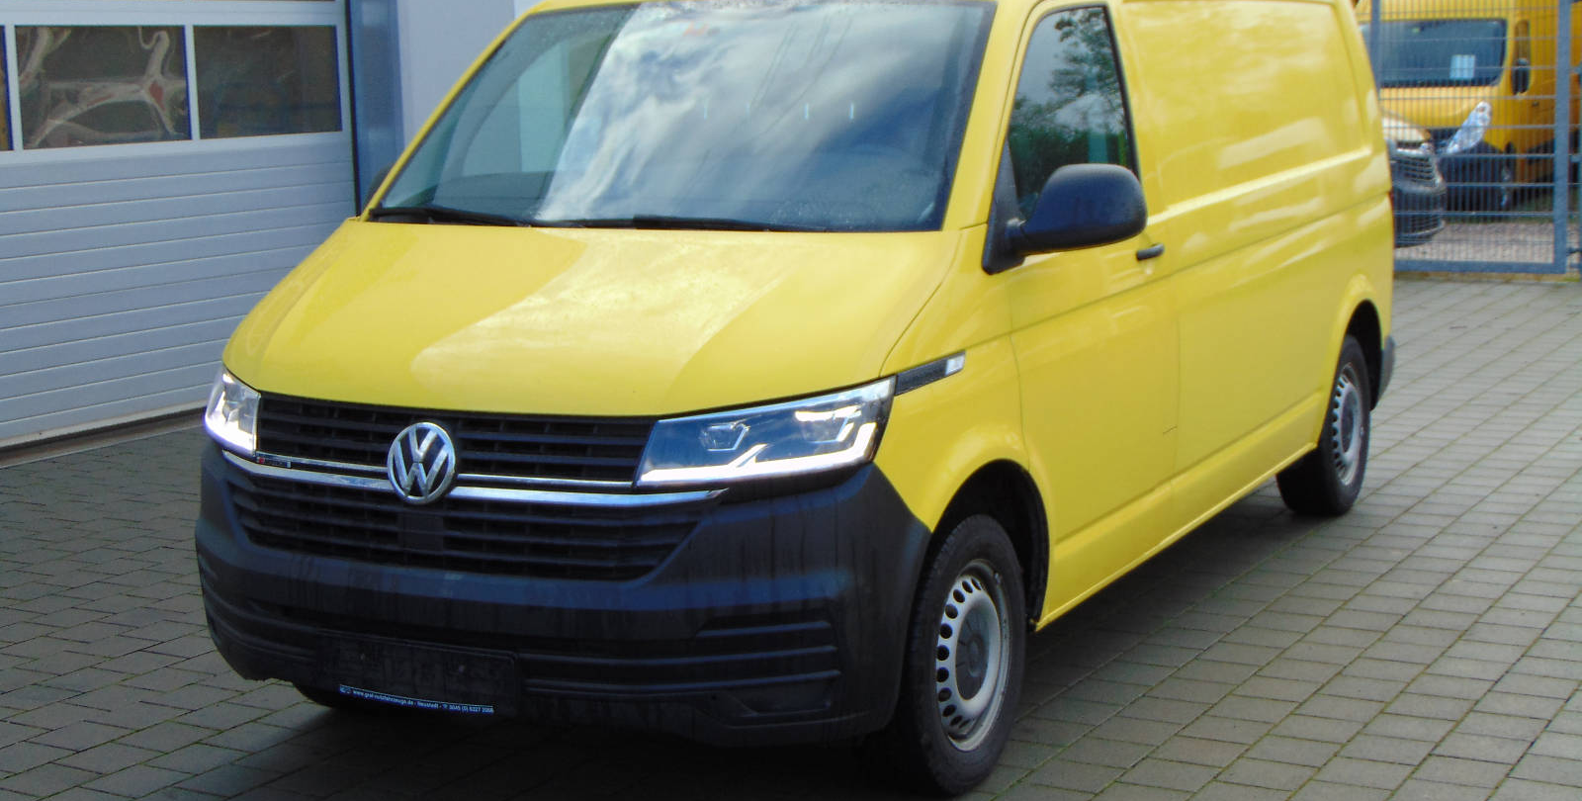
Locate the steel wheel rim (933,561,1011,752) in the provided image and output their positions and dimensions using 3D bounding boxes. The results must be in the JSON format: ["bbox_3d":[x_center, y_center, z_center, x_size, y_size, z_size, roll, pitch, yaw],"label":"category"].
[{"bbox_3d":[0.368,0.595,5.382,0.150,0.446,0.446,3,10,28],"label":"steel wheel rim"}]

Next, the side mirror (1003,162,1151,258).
[{"bbox_3d":[0.673,-0.455,5.445,0.270,0.225,0.250,3,10,28],"label":"side mirror"}]

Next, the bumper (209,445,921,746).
[{"bbox_3d":[-0.660,0.406,5.192,1.890,0.580,0.600,3,10,28],"label":"bumper"}]

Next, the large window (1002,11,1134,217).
[{"bbox_3d":[0.685,-0.729,5.817,0.050,0.545,0.830,-6,6,29],"label":"large window"}]

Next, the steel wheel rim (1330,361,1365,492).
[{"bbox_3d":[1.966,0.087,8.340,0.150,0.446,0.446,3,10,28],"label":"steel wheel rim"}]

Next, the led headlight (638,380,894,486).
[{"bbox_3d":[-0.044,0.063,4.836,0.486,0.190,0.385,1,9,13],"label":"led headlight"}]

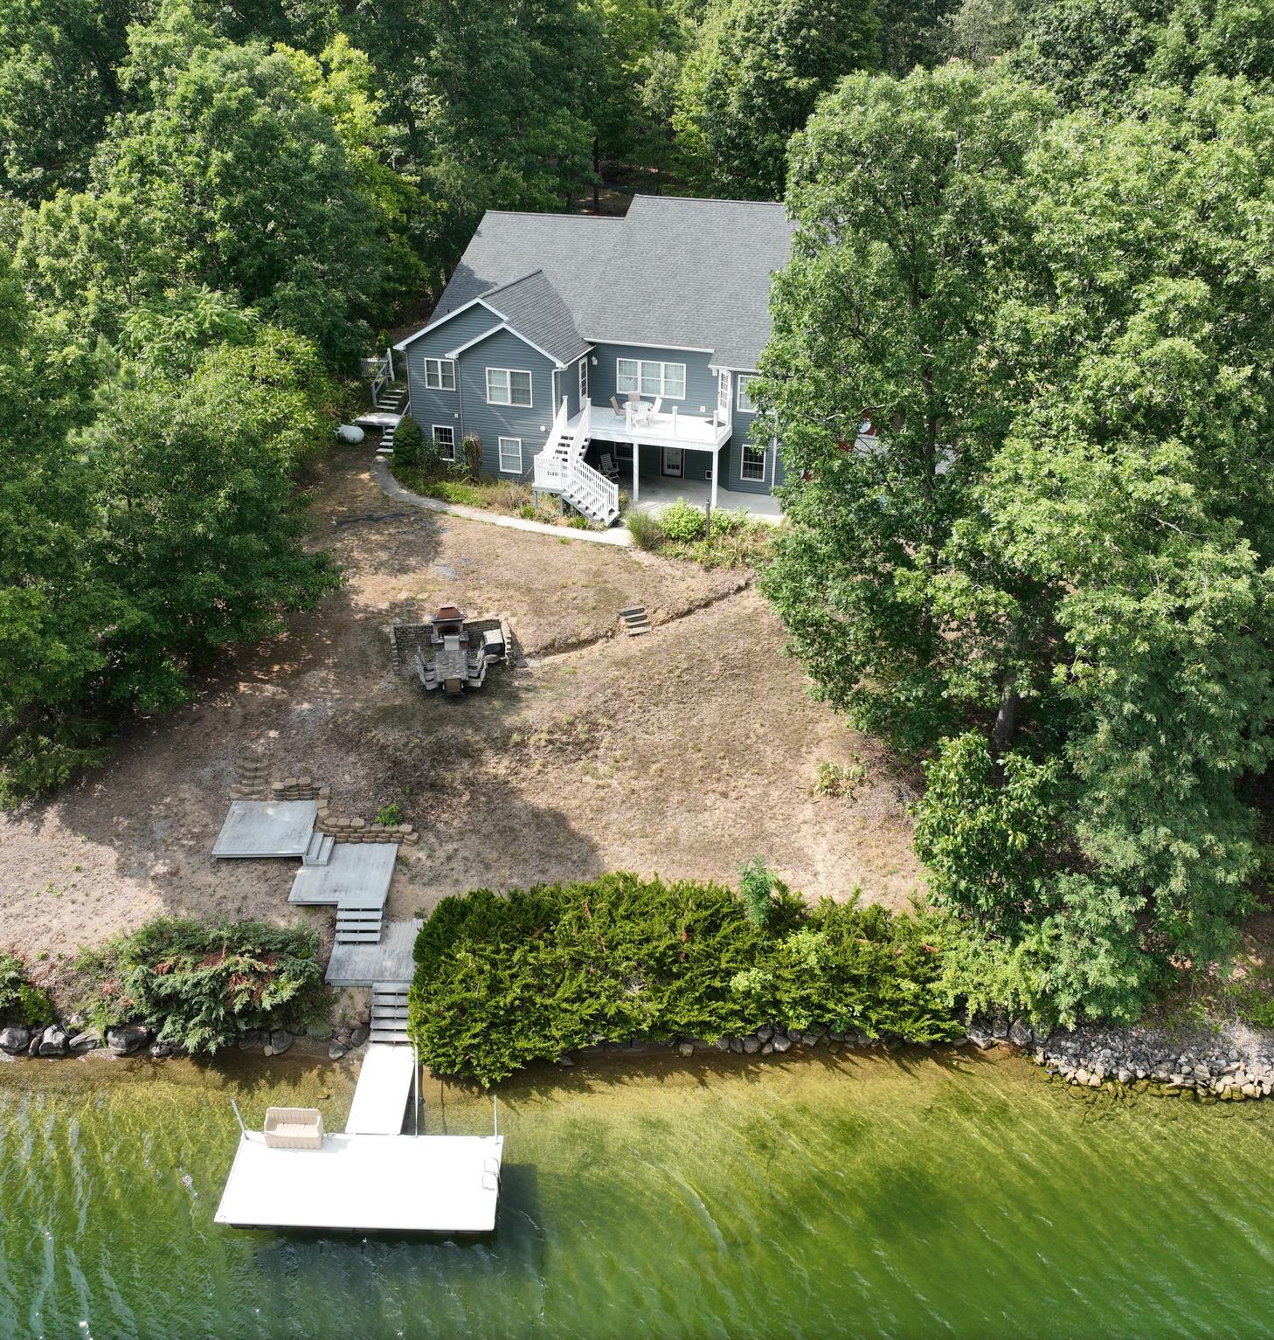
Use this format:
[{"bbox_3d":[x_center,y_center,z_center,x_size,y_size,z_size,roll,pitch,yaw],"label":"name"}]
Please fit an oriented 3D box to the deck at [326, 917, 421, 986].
[{"bbox_3d":[-6.679,7.472,32.726,2.480,0.280,2.460,2,28,2],"label":"deck"}]

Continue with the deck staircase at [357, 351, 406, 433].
[{"bbox_3d":[-10.417,-11.909,52.555,1.700,2.500,2.700,9,29,15],"label":"deck staircase"}]

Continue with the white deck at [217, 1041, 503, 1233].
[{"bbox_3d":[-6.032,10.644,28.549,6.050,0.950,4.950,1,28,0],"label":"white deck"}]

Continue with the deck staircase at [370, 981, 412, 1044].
[{"bbox_3d":[-6.071,8.646,31.171,1.180,0.750,1.500,2,28,2],"label":"deck staircase"}]

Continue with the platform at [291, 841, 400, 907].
[{"bbox_3d":[-8.061,5.756,34.634,2.600,0.240,2.750,2,28,2],"label":"platform"}]

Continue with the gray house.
[{"bbox_3d":[0.609,-15.050,55.102,16.800,10.600,17.300,9,29,15],"label":"gray house"}]

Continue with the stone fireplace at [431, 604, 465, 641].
[{"bbox_3d":[-6.583,-1.661,43.303,1.220,1.300,0.850,-3,28,-6],"label":"stone fireplace"}]

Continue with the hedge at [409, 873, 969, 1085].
[{"bbox_3d":[1.367,7.883,31.802,13.700,2.400,4.400,1,28,0],"label":"hedge"}]

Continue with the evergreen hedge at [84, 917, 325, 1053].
[{"bbox_3d":[-11.184,8.015,32.054,5.700,1.750,3.100,1,28,0],"label":"evergreen hedge"}]

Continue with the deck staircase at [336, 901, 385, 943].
[{"bbox_3d":[-7.372,6.802,32.999,1.180,0.680,1.100,2,28,2],"label":"deck staircase"}]

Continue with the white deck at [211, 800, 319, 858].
[{"bbox_3d":[-10.649,4.633,35.753,2.500,0.240,2.580,2,28,2],"label":"white deck"}]

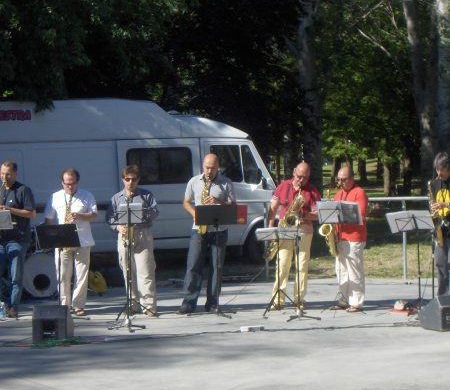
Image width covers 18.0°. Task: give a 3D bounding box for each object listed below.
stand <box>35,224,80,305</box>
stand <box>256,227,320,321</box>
[{"bbox_3d":[-1.816,0.829,15.500,0.520,1.030,0.460,0,1,16],"label":"stand"},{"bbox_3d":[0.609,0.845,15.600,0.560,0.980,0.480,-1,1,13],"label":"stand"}]

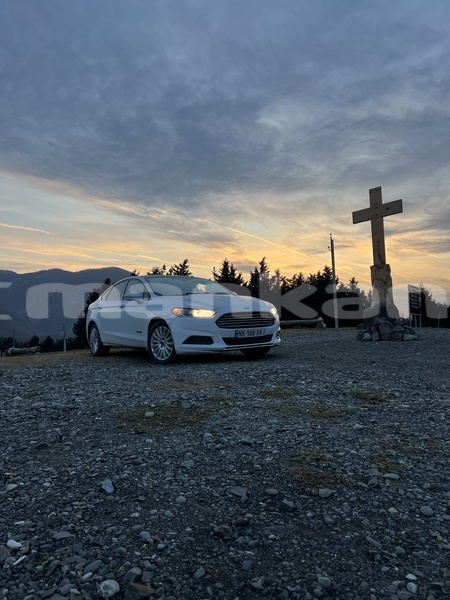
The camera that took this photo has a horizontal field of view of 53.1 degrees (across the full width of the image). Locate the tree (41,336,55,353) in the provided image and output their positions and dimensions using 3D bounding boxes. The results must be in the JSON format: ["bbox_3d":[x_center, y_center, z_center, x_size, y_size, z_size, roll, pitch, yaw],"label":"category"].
[{"bbox_3d":[-14.966,3.777,38.000,1.250,1.500,1.250,-2,-3,-22],"label":"tree"}]

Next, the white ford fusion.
[{"bbox_3d":[-1.028,0.280,8.130,1.900,1.475,4.870,0,-3,-35],"label":"white ford fusion"}]

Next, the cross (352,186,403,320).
[{"bbox_3d":[3.934,-1.181,11.542,0.600,3.410,1.480,0,-4,-37],"label":"cross"}]

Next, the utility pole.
[{"bbox_3d":[7.480,-1.270,31.100,0.350,6.450,0.280,-3,-3,14],"label":"utility pole"}]

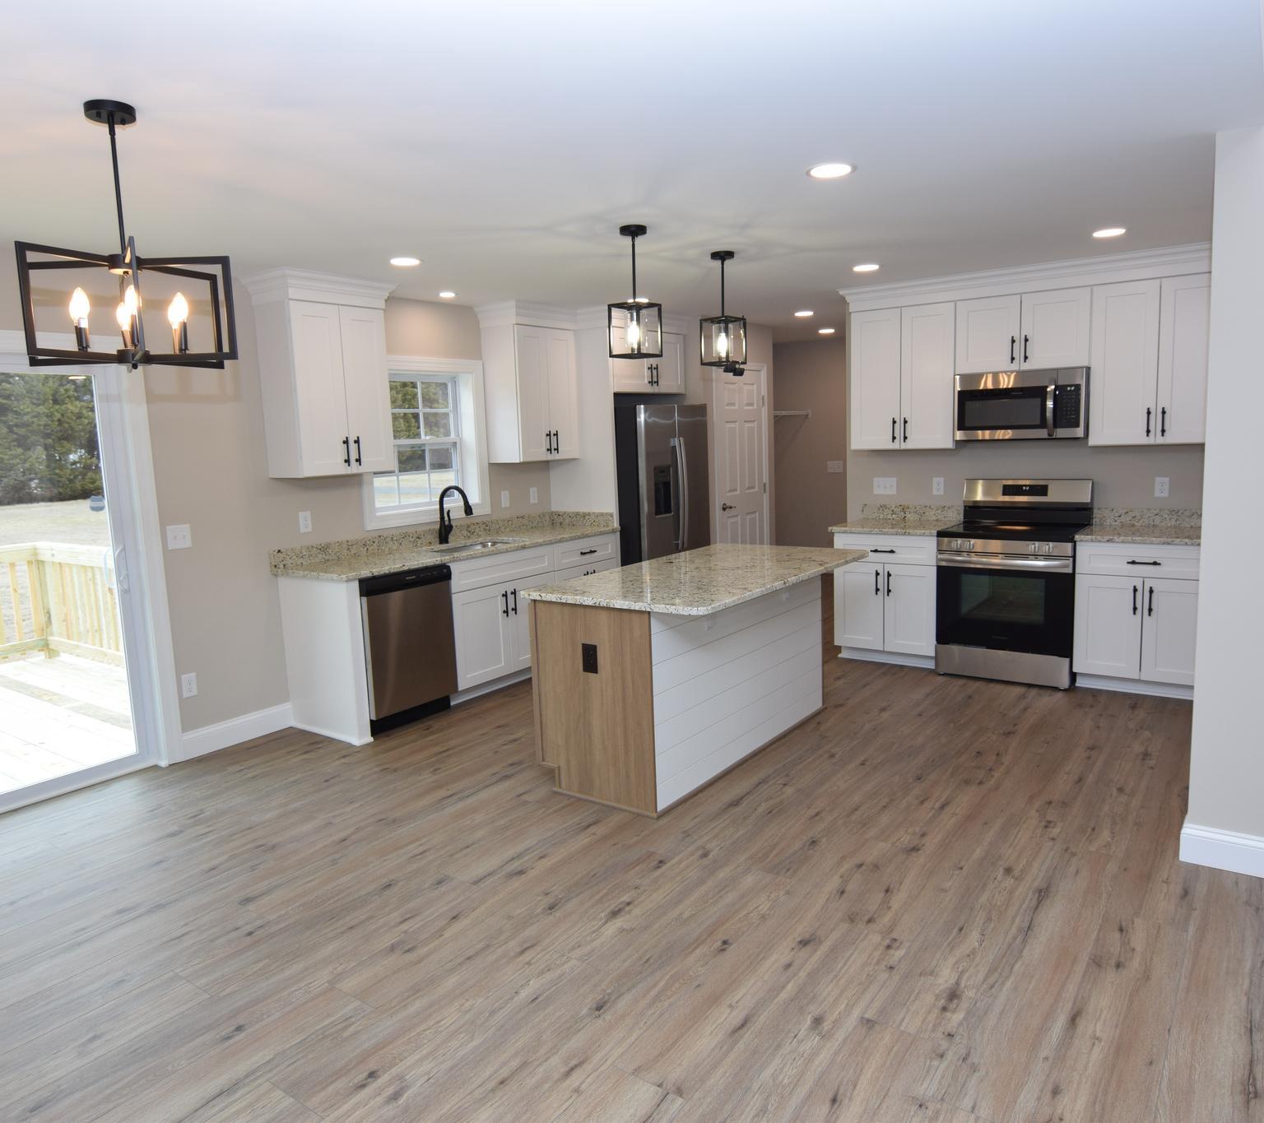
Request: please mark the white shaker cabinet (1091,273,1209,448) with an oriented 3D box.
[{"bbox_3d":[3.026,-1.133,4.814,0.678,0.906,0.325,4,11,36],"label":"white shaker cabinet"}]

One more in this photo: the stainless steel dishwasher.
[{"bbox_3d":[-1.443,0.467,4.829,0.610,0.868,0.595,4,10,36],"label":"stainless steel dishwasher"}]

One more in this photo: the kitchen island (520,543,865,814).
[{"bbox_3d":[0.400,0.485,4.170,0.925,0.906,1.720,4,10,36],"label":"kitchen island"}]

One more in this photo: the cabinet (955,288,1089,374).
[{"bbox_3d":[2.437,-1.402,5.201,0.759,0.446,0.325,4,11,36],"label":"cabinet"}]

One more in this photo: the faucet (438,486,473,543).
[{"bbox_3d":[-1.134,-0.302,5.401,0.275,0.380,0.090,4,10,36],"label":"faucet"}]

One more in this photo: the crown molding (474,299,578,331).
[{"bbox_3d":[-0.723,-1.676,5.860,0.404,0.142,0.649,4,10,36],"label":"crown molding"}]

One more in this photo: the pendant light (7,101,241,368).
[{"bbox_3d":[-1.343,-0.845,2.221,0.500,0.665,0.540,-7,10,-31],"label":"pendant light"}]

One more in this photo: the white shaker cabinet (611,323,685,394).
[{"bbox_3d":[-0.128,-1.507,6.482,0.664,0.455,0.940,4,11,36],"label":"white shaker cabinet"}]

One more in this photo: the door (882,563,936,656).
[{"bbox_3d":[1.775,0.306,5.367,0.332,0.581,0.027,4,10,37],"label":"door"}]

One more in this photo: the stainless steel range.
[{"bbox_3d":[2.376,0.104,5.247,0.761,1.185,0.681,4,10,36],"label":"stainless steel range"}]

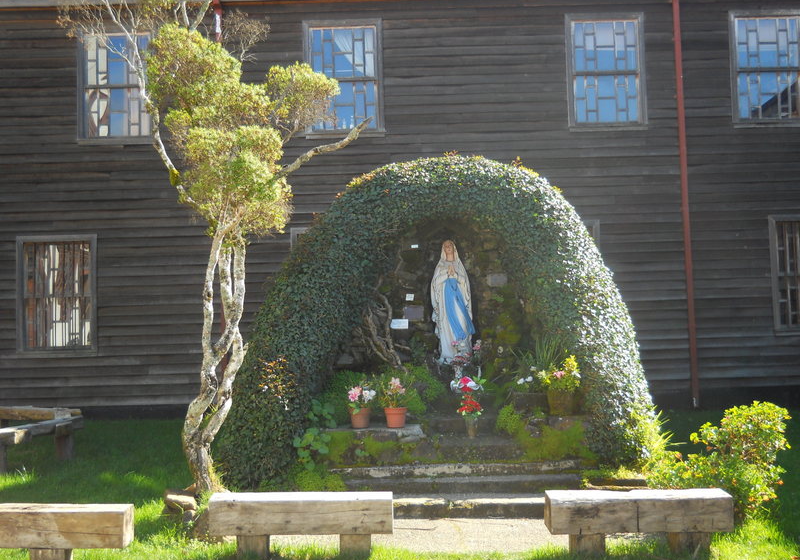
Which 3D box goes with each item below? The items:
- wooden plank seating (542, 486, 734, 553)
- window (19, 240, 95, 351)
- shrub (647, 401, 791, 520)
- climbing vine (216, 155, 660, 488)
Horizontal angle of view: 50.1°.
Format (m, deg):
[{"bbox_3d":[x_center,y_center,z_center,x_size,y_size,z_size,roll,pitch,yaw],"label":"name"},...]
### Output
[{"bbox_3d":[1.670,1.704,6.004,1.240,0.382,0.310,-2,-3,3],"label":"wooden plank seating"},{"bbox_3d":[-6.137,0.253,15.322,1.425,2.095,0.130,-2,-3,0],"label":"window"},{"bbox_3d":[2.613,1.464,6.971,1.060,0.924,0.950,-2,-3,0],"label":"shrub"},{"bbox_3d":[0.345,0.370,9.294,4.680,3.406,2.000,-2,-3,0],"label":"climbing vine"}]

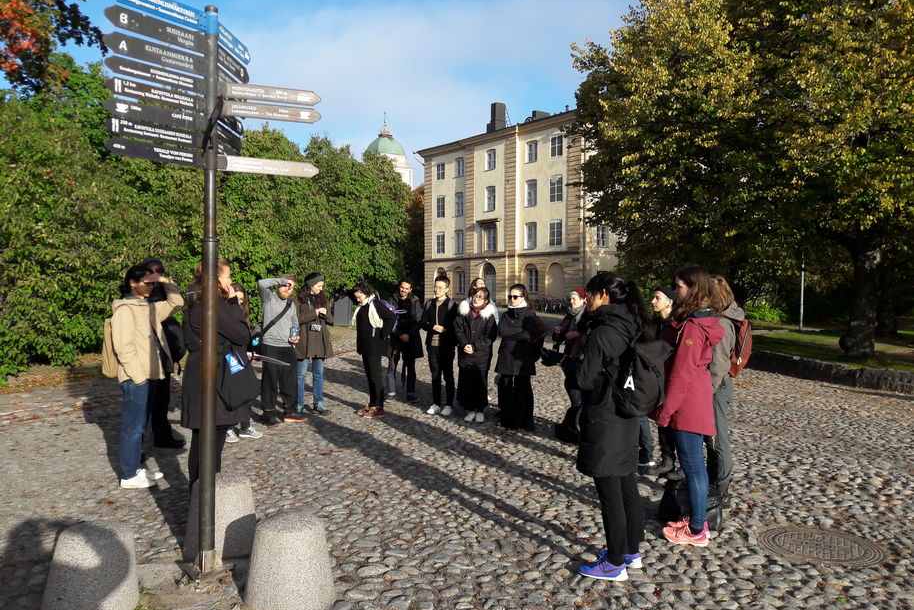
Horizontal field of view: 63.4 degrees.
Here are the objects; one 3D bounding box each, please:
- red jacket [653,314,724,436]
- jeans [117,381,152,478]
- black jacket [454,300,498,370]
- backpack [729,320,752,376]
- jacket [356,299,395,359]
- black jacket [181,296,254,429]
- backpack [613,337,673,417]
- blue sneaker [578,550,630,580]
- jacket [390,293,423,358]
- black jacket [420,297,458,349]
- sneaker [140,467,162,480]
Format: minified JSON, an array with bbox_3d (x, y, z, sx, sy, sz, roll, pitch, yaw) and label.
[{"bbox_3d":[1.428,0.439,4.600,0.410,0.750,0.450,1,1,18],"label":"red jacket"},{"bbox_3d":[-2.495,0.920,5.740,0.260,0.850,0.350,1,1,10],"label":"jeans"},{"bbox_3d":[0.229,0.359,8.700,0.520,0.820,0.360,1,1,12],"label":"black jacket"},{"bbox_3d":[2.040,0.307,5.350,0.170,0.430,0.270,1,1,18],"label":"backpack"},{"bbox_3d":[-0.995,0.263,9.031,0.360,0.720,0.460,-1,2,-35],"label":"jacket"},{"bbox_3d":[-1.532,0.368,4.732,0.380,0.860,0.480,-1,2,-37],"label":"black jacket"},{"bbox_3d":[1.014,0.391,4.042,0.220,0.430,0.290,1,2,31],"label":"backpack"},{"bbox_3d":[0.805,1.442,4.061,0.265,0.105,0.100,0,2,16],"label":"blue sneaker"},{"bbox_3d":[-0.710,0.283,10.200,0.500,0.900,0.350,0,1,6],"label":"jacket"},{"bbox_3d":[-0.222,0.222,9.360,0.470,0.650,0.300,1,2,18],"label":"black jacket"},{"bbox_3d":[-2.465,1.340,5.880,0.275,0.115,0.105,0,1,6],"label":"sneaker"}]

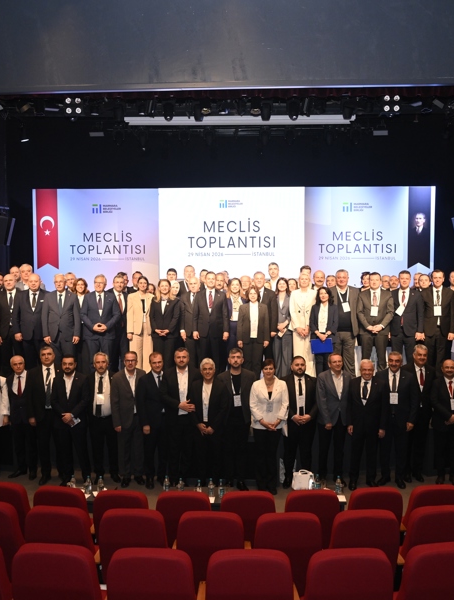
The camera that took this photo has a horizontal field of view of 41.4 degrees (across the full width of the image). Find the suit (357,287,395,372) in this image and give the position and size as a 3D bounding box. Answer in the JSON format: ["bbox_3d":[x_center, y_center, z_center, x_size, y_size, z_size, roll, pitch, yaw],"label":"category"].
[{"bbox_3d":[2.500,0.531,10.056,0.580,1.482,0.340,1,3,13],"label":"suit"}]

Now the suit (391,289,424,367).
[{"bbox_3d":[3.166,0.488,10.529,0.560,1.486,0.320,1,4,14],"label":"suit"}]

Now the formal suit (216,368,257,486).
[{"bbox_3d":[0.139,1.664,7.838,0.580,1.580,0.330,0,4,2],"label":"formal suit"}]

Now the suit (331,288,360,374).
[{"bbox_3d":[1.704,0.522,8.700,0.520,1.422,0.320,1,4,8],"label":"suit"}]

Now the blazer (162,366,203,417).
[{"bbox_3d":[-0.614,1.289,8.100,0.570,0.792,0.380,0,4,-3],"label":"blazer"}]

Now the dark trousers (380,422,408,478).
[{"bbox_3d":[2.155,1.925,7.720,0.380,0.813,0.280,0,4,6],"label":"dark trousers"}]

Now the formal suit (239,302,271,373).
[{"bbox_3d":[0.468,0.681,9.812,0.530,1.283,0.310,0,3,2],"label":"formal suit"}]

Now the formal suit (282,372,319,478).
[{"bbox_3d":[0.974,1.697,7.949,0.560,1.502,0.340,0,4,6],"label":"formal suit"}]

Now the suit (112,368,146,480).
[{"bbox_3d":[-1.256,1.615,7.730,0.490,1.479,0.320,-1,4,-20],"label":"suit"}]

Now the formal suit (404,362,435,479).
[{"bbox_3d":[2.566,1.625,8.035,0.500,1.589,0.320,0,3,8],"label":"formal suit"}]

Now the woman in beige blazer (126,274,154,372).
[{"bbox_3d":[-1.355,0.486,9.400,0.470,1.716,0.320,-1,4,-20],"label":"woman in beige blazer"}]

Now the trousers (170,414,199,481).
[{"bbox_3d":[-0.589,1.953,7.910,0.420,0.898,0.310,0,3,-3],"label":"trousers"}]

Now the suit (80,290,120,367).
[{"bbox_3d":[-1.863,0.546,8.800,0.580,1.373,0.340,-1,4,-8],"label":"suit"}]

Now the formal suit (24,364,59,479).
[{"bbox_3d":[-2.440,1.638,7.999,0.550,1.568,0.330,-1,4,-16],"label":"formal suit"}]

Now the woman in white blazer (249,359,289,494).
[{"bbox_3d":[0.533,1.589,7.520,0.500,1.713,0.330,0,4,3],"label":"woman in white blazer"}]

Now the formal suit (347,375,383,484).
[{"bbox_3d":[1.849,1.708,7.953,0.540,1.482,0.320,1,4,10],"label":"formal suit"}]

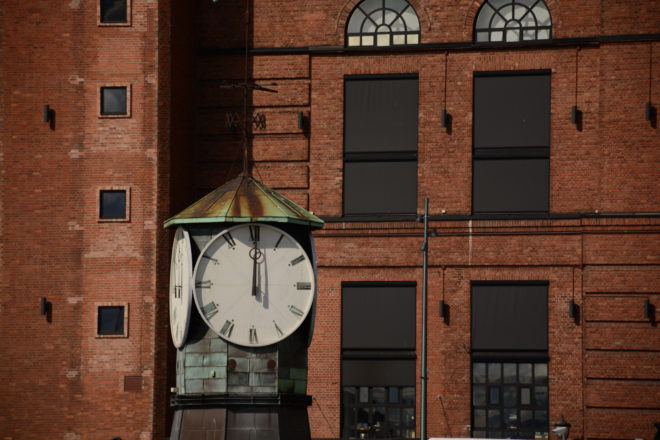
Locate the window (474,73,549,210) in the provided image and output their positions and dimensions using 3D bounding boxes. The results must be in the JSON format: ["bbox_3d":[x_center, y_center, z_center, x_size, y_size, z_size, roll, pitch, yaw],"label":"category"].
[{"bbox_3d":[5.424,-2.342,114.848,2.340,4.220,0.200,-1,-4,17],"label":"window"}]

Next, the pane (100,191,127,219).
[{"bbox_3d":[-6.602,-0.478,117.125,0.810,0.850,0.060,-1,-4,17],"label":"pane"}]

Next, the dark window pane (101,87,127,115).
[{"bbox_3d":[-6.601,-3.637,117.372,0.810,0.850,0.060,-1,-4,17],"label":"dark window pane"}]

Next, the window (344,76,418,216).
[{"bbox_3d":[1.558,-2.267,116.038,2.330,4.220,0.200,-1,-4,17],"label":"window"}]

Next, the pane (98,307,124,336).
[{"bbox_3d":[-6.639,3.045,116.861,0.810,0.850,0.060,-1,-4,17],"label":"pane"}]

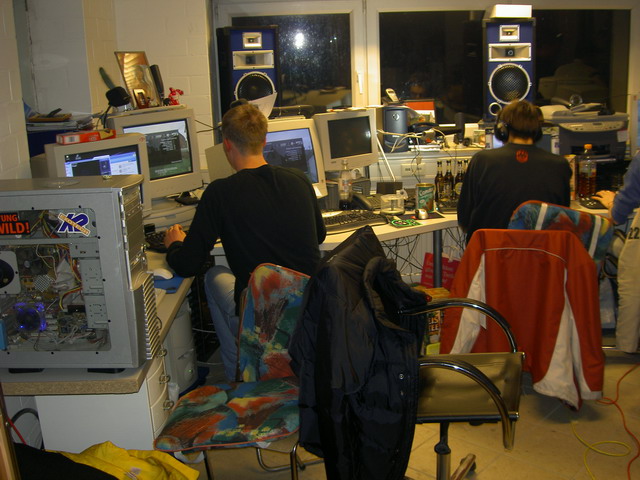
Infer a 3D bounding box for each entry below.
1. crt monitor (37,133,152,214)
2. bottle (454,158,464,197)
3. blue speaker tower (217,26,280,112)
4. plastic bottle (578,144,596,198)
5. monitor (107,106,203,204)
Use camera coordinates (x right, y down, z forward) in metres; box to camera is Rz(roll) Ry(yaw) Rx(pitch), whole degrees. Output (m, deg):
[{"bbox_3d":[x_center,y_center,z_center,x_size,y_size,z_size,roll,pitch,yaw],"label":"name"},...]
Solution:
[{"bbox_3d":[-1.063,-0.271,3.228,0.420,0.420,0.430,-14,19,-39],"label":"crt monitor"},{"bbox_3d":[0.779,-0.323,4.015,0.062,0.240,0.062,-2,14,0],"label":"bottle"},{"bbox_3d":[-0.434,-1.019,4.525,0.350,0.610,0.340,-7,16,-17],"label":"blue speaker tower"},{"bbox_3d":[1.485,-0.371,3.978,0.094,0.316,0.094,-2,14,0],"label":"plastic bottle"},{"bbox_3d":[-0.933,-0.426,3.708,0.445,0.430,0.440,-15,16,-40],"label":"monitor"}]

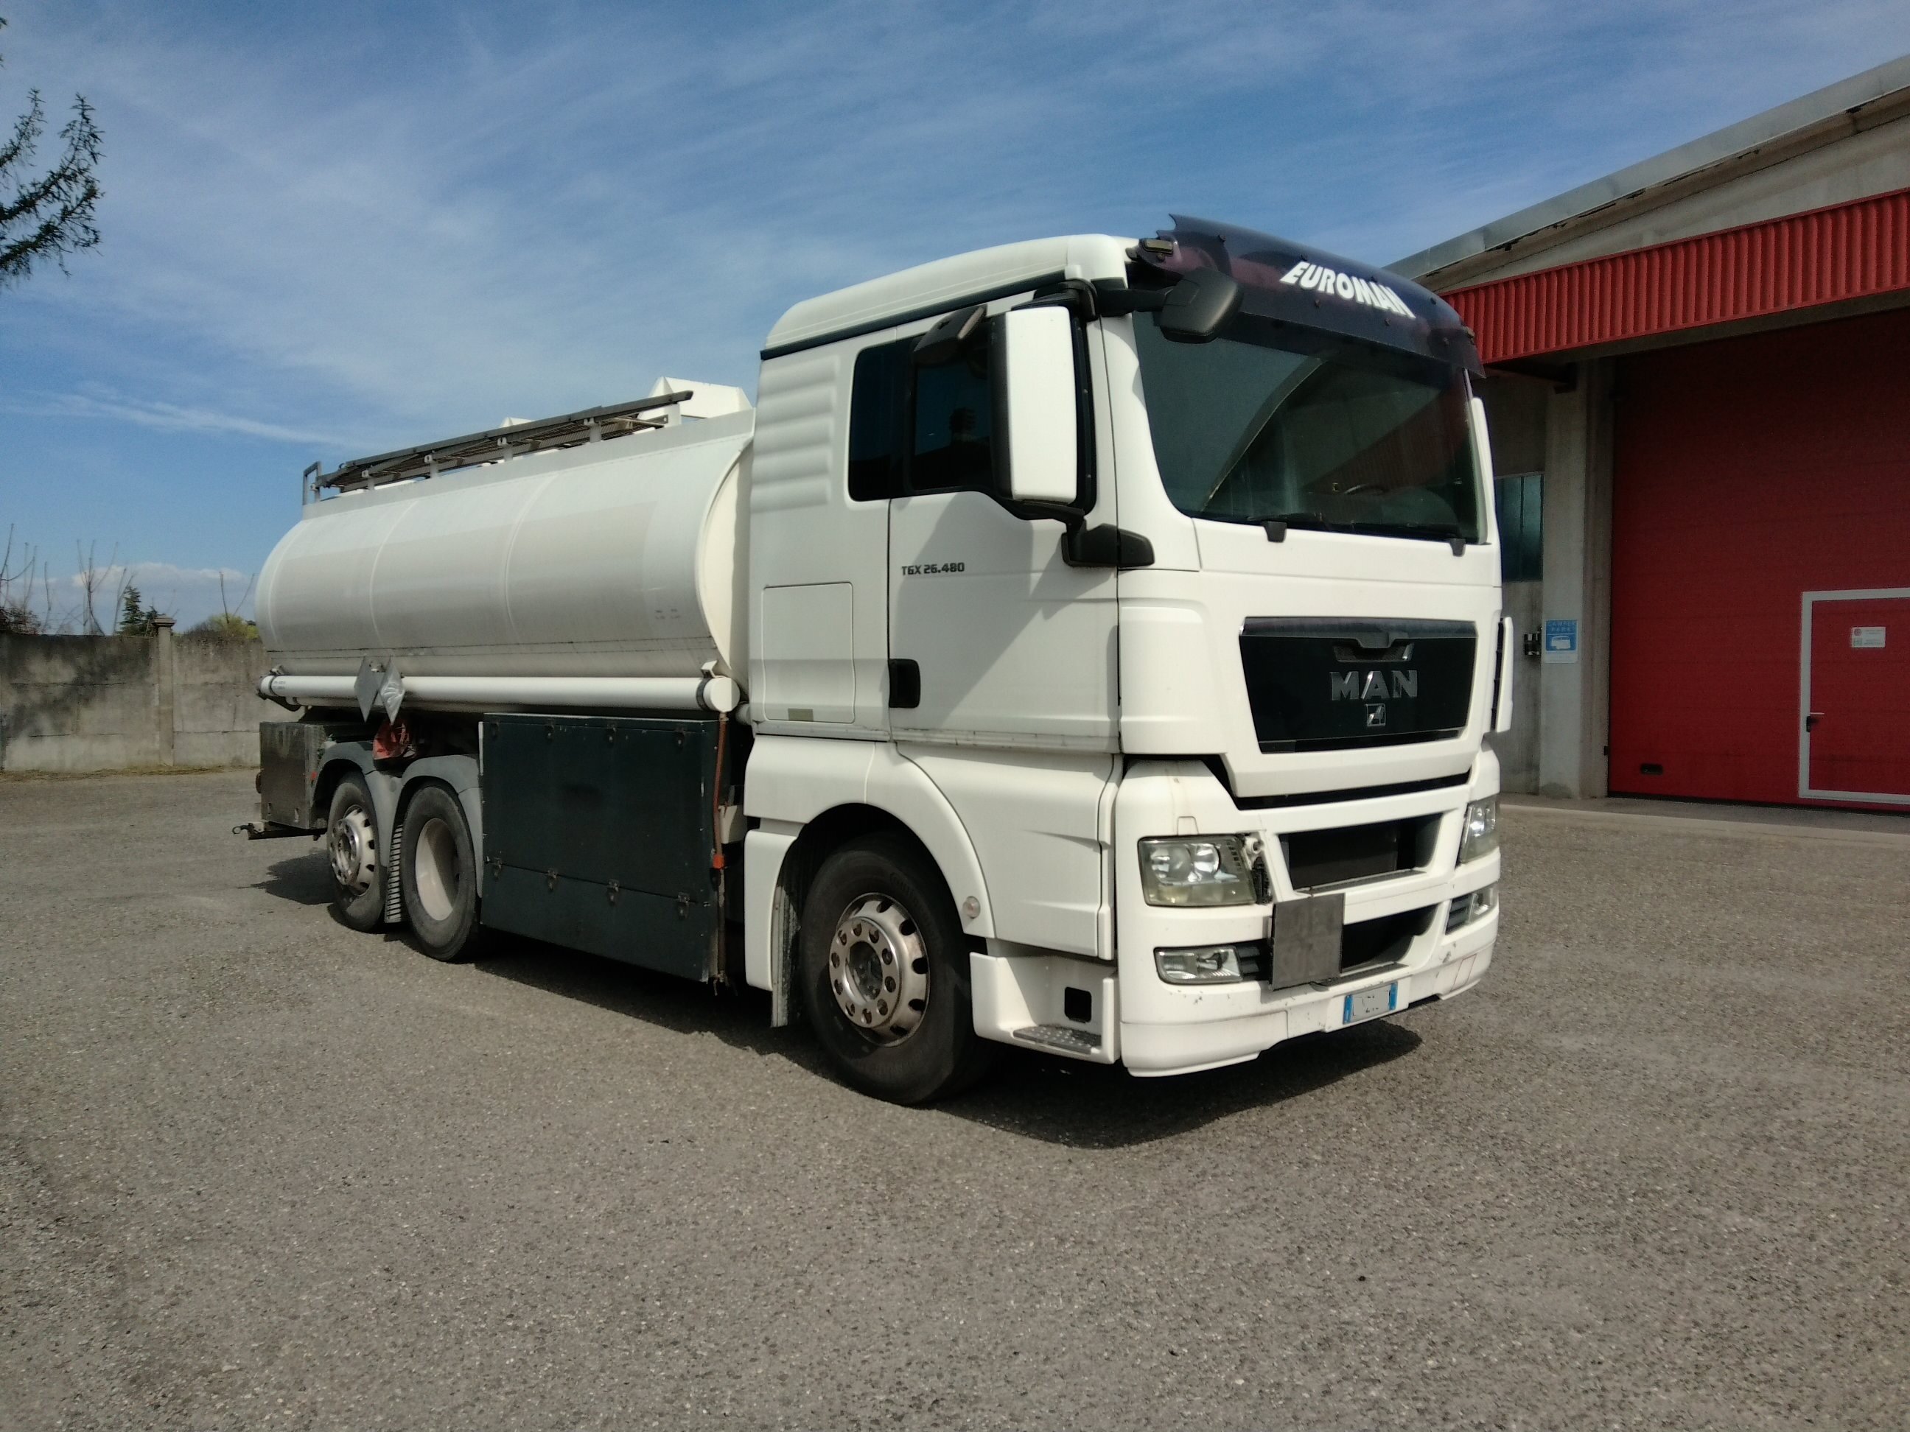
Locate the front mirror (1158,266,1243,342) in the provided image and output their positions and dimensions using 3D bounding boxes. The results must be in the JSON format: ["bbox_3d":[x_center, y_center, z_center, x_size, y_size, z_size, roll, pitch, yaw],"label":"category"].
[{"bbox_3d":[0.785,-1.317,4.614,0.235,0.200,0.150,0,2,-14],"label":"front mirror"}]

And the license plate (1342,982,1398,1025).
[{"bbox_3d":[1.559,1.074,5.364,0.360,0.110,0.020,-2,2,-44],"label":"license plate"}]

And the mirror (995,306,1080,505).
[{"bbox_3d":[0.269,-1.011,4.661,0.230,0.615,0.150,-1,2,-24],"label":"mirror"}]

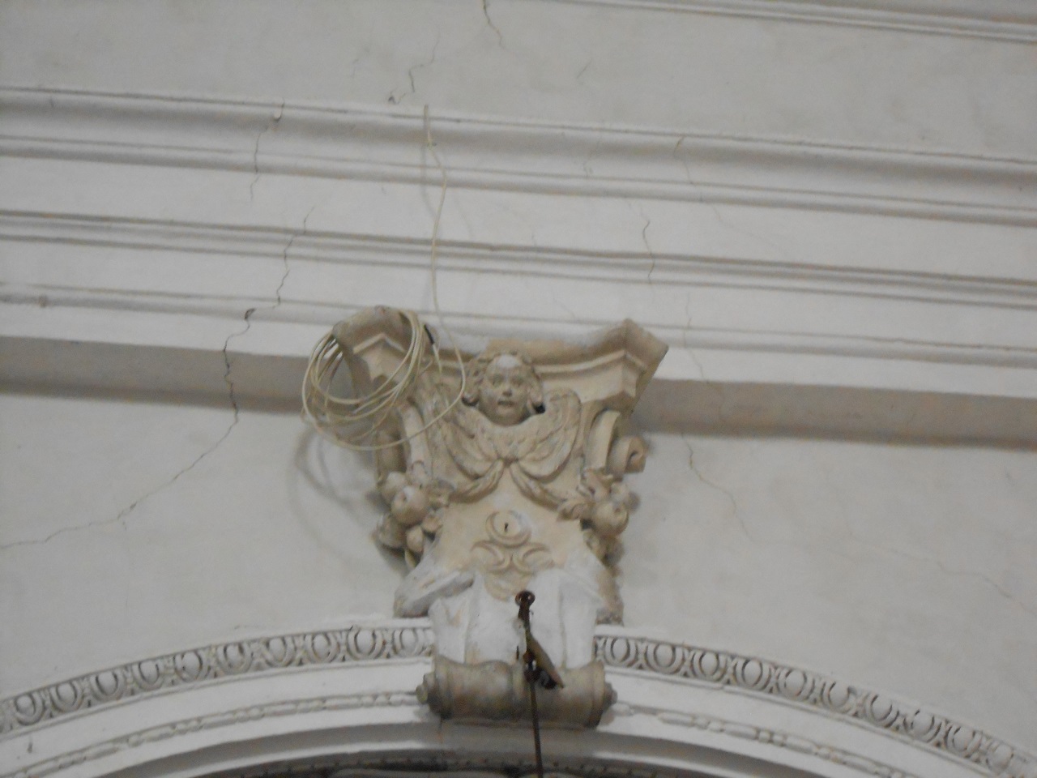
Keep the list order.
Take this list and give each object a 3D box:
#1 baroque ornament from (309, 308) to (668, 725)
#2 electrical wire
[{"bbox_3d":[-0.021,0.351,12.007,0.890,1.050,0.420,3,-35,-14],"label":"baroque ornament"},{"bbox_3d":[-0.384,-0.280,12.236,0.420,1.120,0.270,3,-35,-14],"label":"electrical wire"}]

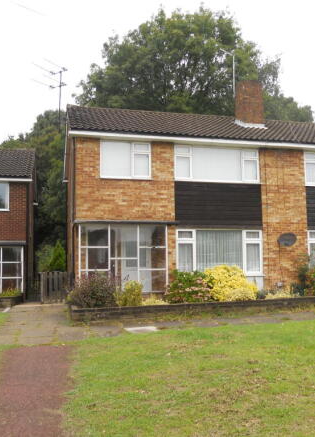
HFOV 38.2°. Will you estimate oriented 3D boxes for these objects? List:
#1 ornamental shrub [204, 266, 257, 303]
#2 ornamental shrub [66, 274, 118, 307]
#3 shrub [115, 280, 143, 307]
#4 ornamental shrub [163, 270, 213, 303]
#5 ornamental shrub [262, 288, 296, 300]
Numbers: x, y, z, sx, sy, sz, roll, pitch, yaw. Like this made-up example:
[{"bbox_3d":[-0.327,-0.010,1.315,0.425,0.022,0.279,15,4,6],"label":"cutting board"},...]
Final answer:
[{"bbox_3d":[1.963,1.723,12.143,1.380,0.958,1.100,1,-6,-15],"label":"ornamental shrub"},{"bbox_3d":[-1.580,1.778,11.045,1.250,0.805,1.000,1,-6,-15],"label":"ornamental shrub"},{"bbox_3d":[-0.707,1.838,11.114,0.680,0.639,0.620,1,-6,-15],"label":"shrub"},{"bbox_3d":[0.788,1.782,11.826,1.280,0.828,1.050,1,-6,-15],"label":"ornamental shrub"},{"bbox_3d":[3.295,2.034,12.257,0.900,0.290,0.650,1,-6,-15],"label":"ornamental shrub"}]

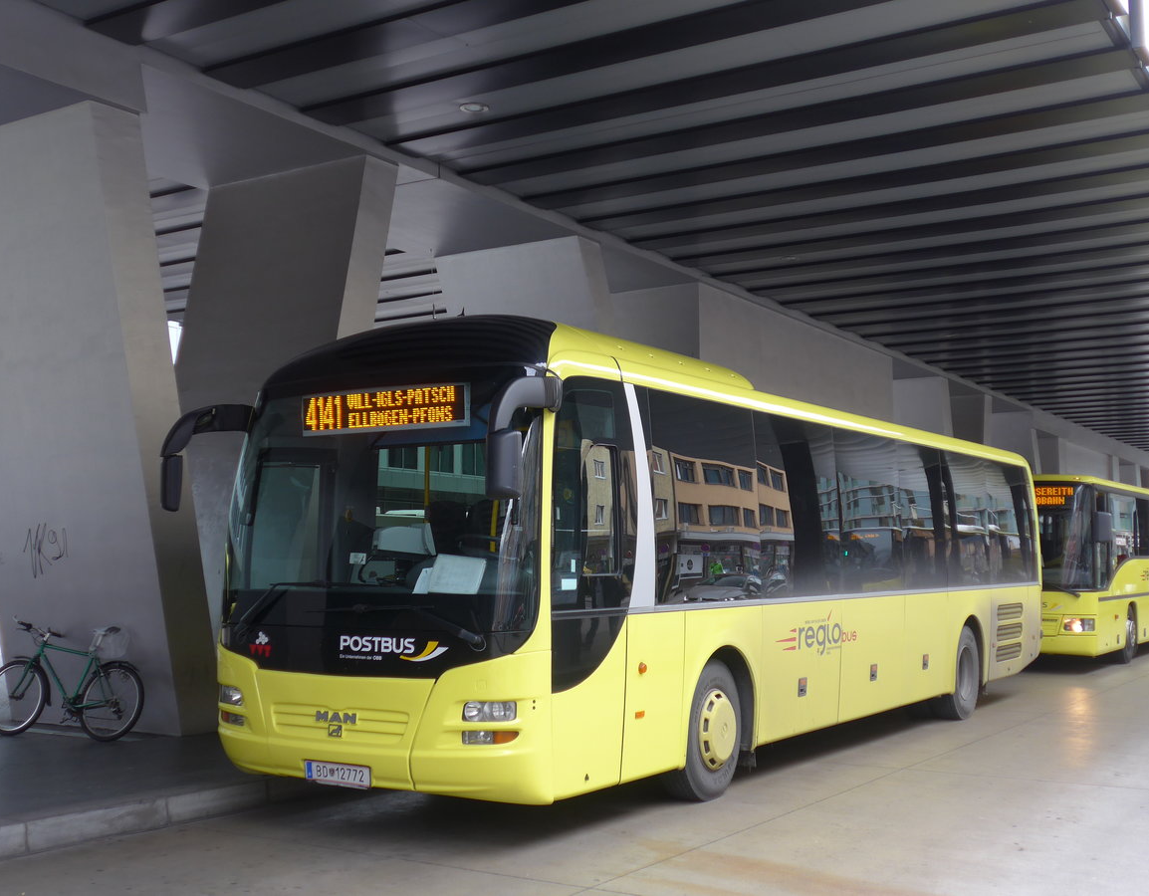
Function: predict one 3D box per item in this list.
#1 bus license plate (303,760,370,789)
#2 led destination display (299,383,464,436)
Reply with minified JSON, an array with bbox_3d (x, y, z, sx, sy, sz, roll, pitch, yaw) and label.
[{"bbox_3d":[-1.441,1.992,8.642,0.520,0.120,0.020,-3,-3,32],"label":"bus license plate"},{"bbox_3d":[-1.228,-0.238,9.195,1.390,0.268,0.080,-3,-4,32],"label":"led destination display"}]

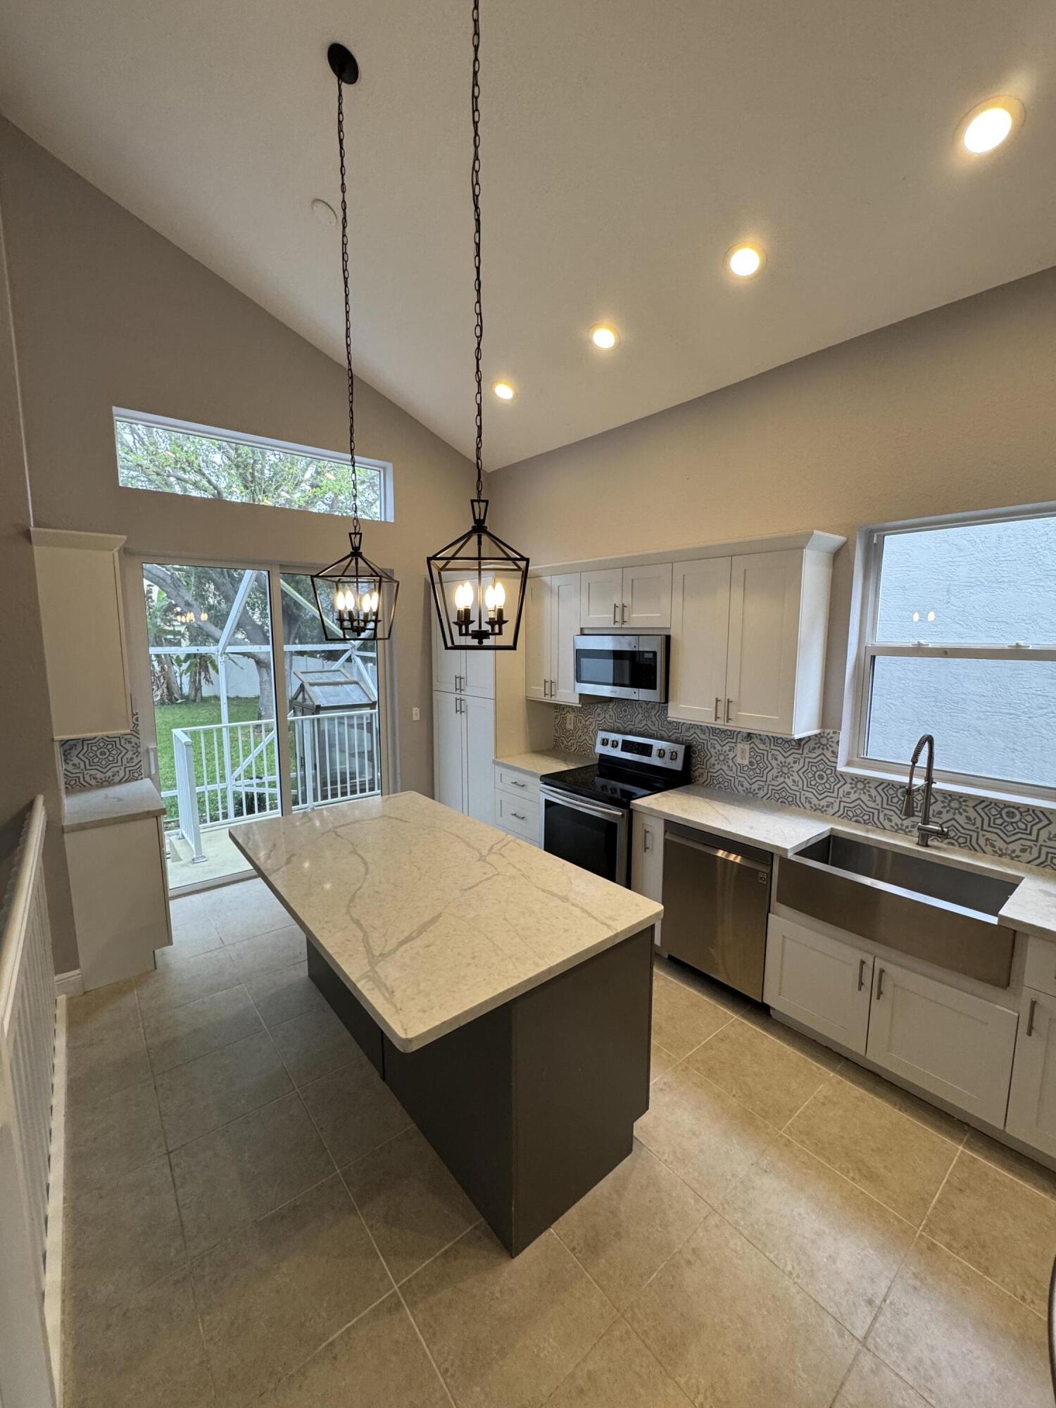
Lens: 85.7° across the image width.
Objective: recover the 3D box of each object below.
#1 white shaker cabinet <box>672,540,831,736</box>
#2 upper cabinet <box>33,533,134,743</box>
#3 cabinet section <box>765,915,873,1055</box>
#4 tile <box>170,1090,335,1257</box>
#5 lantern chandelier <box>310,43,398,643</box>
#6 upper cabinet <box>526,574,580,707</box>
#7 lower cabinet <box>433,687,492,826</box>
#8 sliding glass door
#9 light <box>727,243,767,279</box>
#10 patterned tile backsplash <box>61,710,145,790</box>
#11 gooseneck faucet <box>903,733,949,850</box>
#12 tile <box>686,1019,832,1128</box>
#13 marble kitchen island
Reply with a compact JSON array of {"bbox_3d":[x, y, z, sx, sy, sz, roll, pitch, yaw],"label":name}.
[{"bbox_3d":[1.212,-0.341,3.197,0.320,0.935,0.765,-6,10,-39],"label":"white shaker cabinet"},{"bbox_3d":[-2.421,-0.379,3.132,0.350,1.000,0.850,-6,10,-39],"label":"upper cabinet"},{"bbox_3d":[1.507,1.216,2.726,0.580,0.455,0.455,-6,10,-39],"label":"cabinet section"},{"bbox_3d":[-0.997,1.667,2.064,0.457,0.012,0.457,-6,10,-39],"label":"tile"},{"bbox_3d":[-0.765,-1.438,2.458,0.305,2.320,0.305,0,8,2],"label":"lantern chandelier"},{"bbox_3d":[0.293,-0.482,4.257,0.330,0.920,0.595,-6,10,-39],"label":"upper cabinet"},{"bbox_3d":[-0.313,0.568,4.919,0.610,1.348,0.935,-6,10,-39],"label":"lower cabinet"},{"bbox_3d":[-1.938,0.143,4.485,1.780,2.365,0.110,-6,10,-39],"label":"sliding glass door"},{"bbox_3d":[0.973,-1.979,2.542,0.182,0.020,0.182,23,-8,-39],"label":"light"},{"bbox_3d":[-2.667,0.287,3.567,0.400,0.452,0.012,-6,10,-39],"label":"patterned tile backsplash"},{"bbox_3d":[1.745,0.403,2.497,0.260,0.515,0.150,-6,10,-39],"label":"gooseneck faucet"},{"bbox_3d":[0.997,1.586,2.478,0.450,0.010,0.450,-6,10,-39],"label":"tile"},{"bbox_3d":[-0.498,1.136,2.501,1.050,0.925,1.902,-6,10,-39],"label":"marble kitchen island"}]

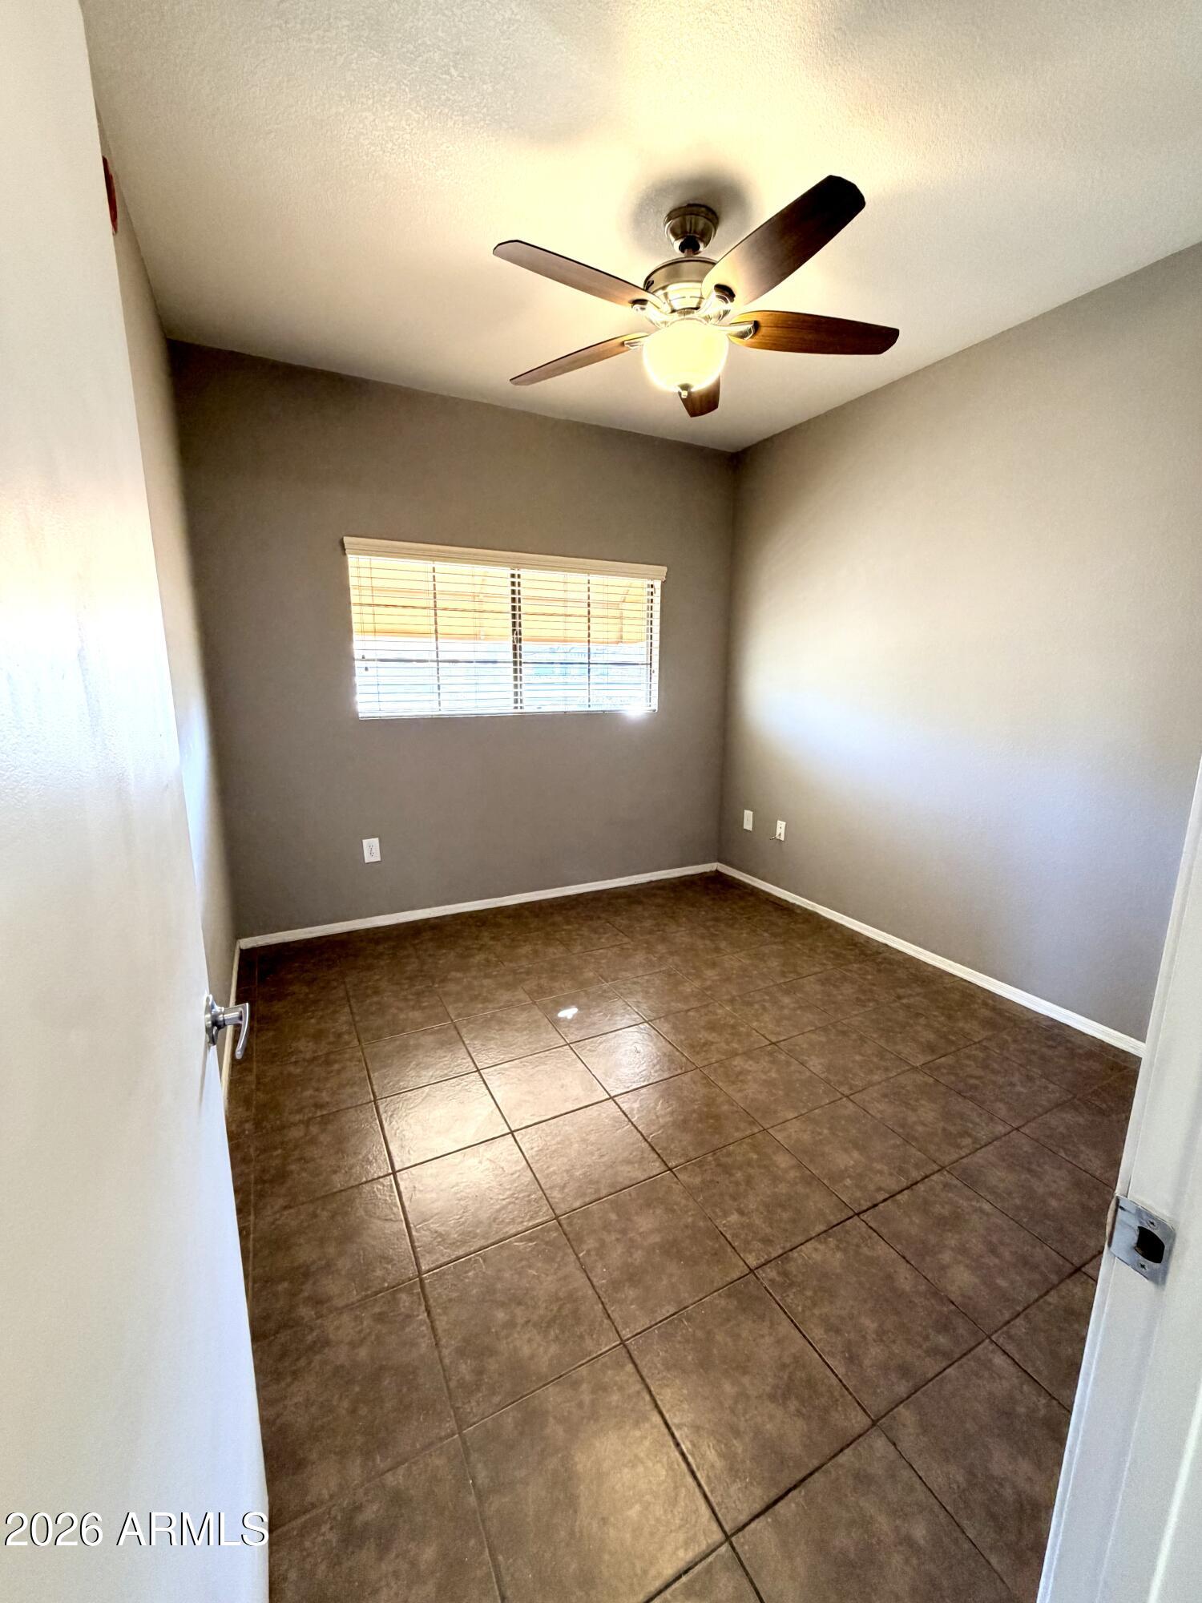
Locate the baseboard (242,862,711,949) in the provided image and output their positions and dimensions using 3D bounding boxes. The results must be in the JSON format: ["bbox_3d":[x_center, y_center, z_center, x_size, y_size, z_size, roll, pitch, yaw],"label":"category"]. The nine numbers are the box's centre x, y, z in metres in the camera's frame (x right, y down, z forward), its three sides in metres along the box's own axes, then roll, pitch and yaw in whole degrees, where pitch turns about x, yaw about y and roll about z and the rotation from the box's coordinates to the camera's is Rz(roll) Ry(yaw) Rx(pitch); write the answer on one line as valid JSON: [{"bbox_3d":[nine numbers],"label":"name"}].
[{"bbox_3d":[-0.490,0.569,3.793,2.857,0.057,0.014,-6,14,-26],"label":"baseboard"}]

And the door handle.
[{"bbox_3d":[-0.480,0.295,0.832,0.056,0.070,0.147,-6,14,-27],"label":"door handle"}]

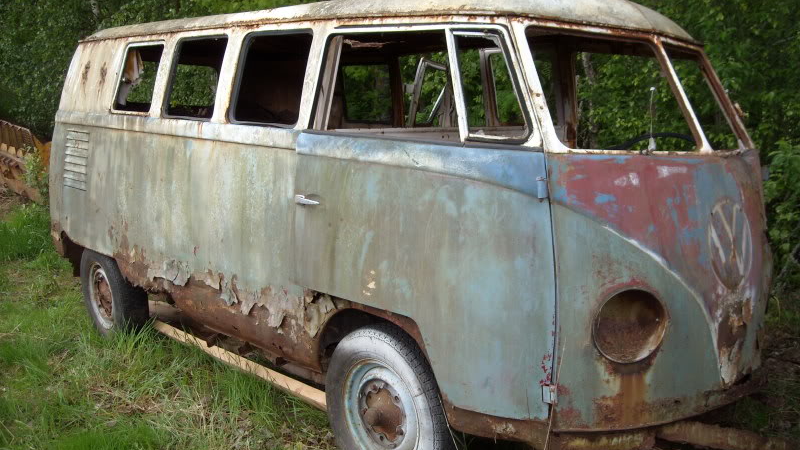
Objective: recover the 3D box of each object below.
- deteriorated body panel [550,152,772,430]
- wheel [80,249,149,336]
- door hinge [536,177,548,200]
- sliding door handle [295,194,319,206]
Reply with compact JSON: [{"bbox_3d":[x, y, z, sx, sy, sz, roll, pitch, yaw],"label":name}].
[{"bbox_3d":[1.041,0.159,2.791,1.580,0.830,0.280,-6,12,-43],"label":"deteriorated body panel"},{"bbox_3d":[-1.680,0.397,4.750,0.165,0.640,0.640,-6,12,-43],"label":"wheel"},{"bbox_3d":[0.407,-0.106,2.318,0.030,0.066,0.022,8,10,34],"label":"door hinge"},{"bbox_3d":[-0.341,-0.093,2.998,0.042,0.033,0.120,-6,12,-43],"label":"sliding door handle"}]

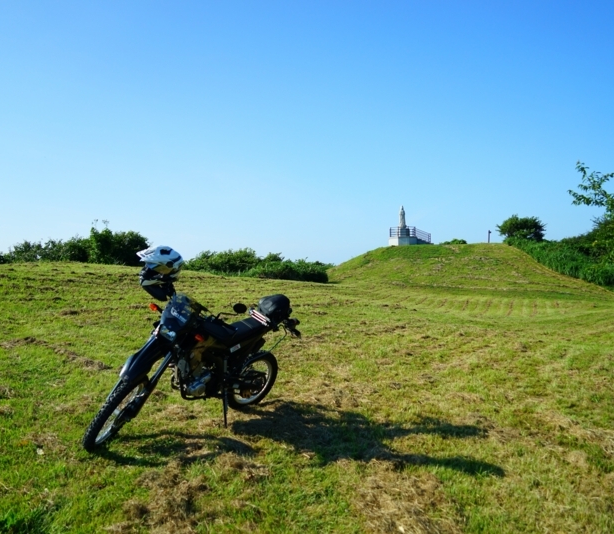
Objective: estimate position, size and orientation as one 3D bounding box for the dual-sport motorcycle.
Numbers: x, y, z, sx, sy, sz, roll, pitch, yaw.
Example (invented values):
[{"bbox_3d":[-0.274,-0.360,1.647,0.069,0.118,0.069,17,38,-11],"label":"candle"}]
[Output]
[{"bbox_3d":[-0.840,0.670,4.650,0.830,1.450,2.100,0,0,43],"label":"dual-sport motorcycle"}]

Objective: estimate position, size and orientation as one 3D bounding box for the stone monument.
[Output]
[{"bbox_3d":[10.200,-4.100,53.000,4.300,4.100,2.900,0,0,7],"label":"stone monument"}]

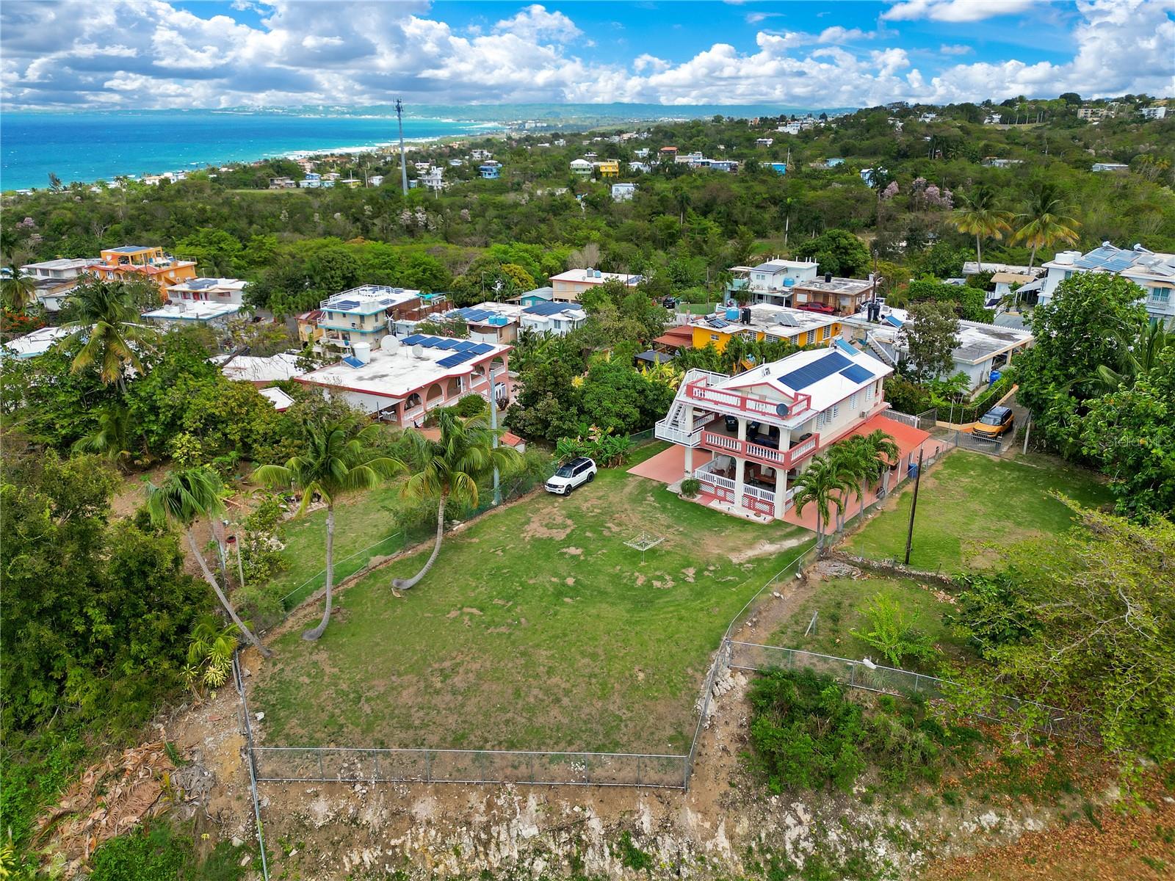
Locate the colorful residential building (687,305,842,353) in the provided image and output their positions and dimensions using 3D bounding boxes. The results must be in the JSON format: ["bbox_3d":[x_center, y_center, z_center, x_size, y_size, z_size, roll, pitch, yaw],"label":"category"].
[{"bbox_3d":[21.934,-13.068,100.359,15.500,3.400,12.100,-20,30,-40],"label":"colorful residential building"}]

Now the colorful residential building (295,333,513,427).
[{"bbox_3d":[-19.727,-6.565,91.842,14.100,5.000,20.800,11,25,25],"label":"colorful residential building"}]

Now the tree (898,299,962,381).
[{"bbox_3d":[32.380,-8.670,76.934,5.900,8.500,5.700,9,24,22],"label":"tree"}]

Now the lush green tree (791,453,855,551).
[{"bbox_3d":[14.511,4.034,50.954,3.862,6.597,4.100,0,22,0],"label":"lush green tree"}]

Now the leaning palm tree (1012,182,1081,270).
[{"bbox_3d":[59.618,-26.296,107.001,8.943,14.168,8.943,12,25,26],"label":"leaning palm tree"}]

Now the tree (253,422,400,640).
[{"bbox_3d":[-12.888,4.867,41.671,7.234,12.476,7.600,0,22,0],"label":"tree"}]

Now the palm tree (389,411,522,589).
[{"bbox_3d":[-7.236,3.641,46.305,7.262,11.041,7.400,0,22,0],"label":"palm tree"}]

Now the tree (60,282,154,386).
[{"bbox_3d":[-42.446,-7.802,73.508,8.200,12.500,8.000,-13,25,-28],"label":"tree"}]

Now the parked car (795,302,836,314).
[{"bbox_3d":[32.042,-18.816,113.901,4.950,1.500,1.850,13,26,30],"label":"parked car"}]

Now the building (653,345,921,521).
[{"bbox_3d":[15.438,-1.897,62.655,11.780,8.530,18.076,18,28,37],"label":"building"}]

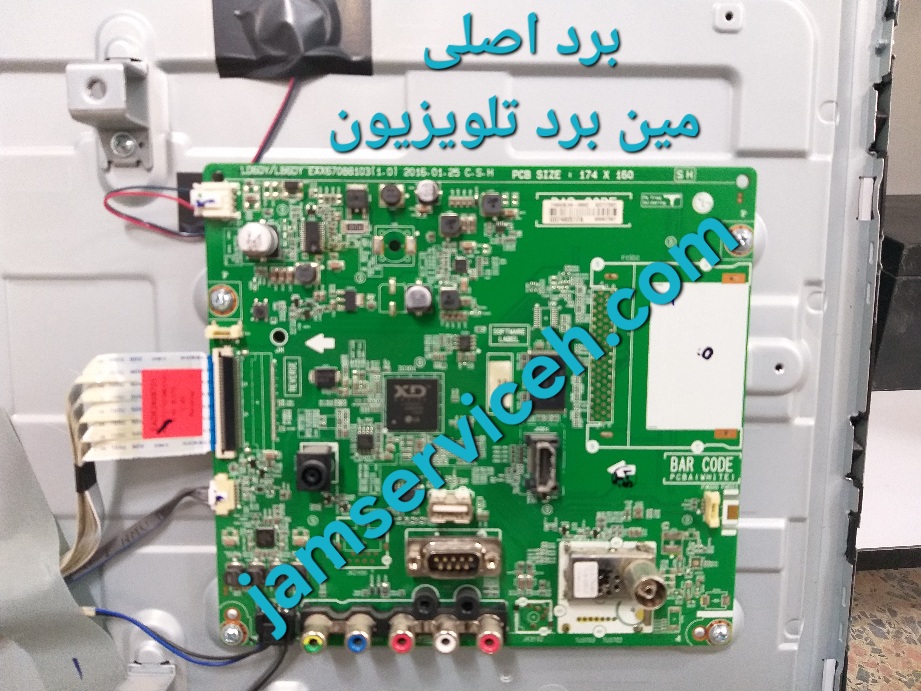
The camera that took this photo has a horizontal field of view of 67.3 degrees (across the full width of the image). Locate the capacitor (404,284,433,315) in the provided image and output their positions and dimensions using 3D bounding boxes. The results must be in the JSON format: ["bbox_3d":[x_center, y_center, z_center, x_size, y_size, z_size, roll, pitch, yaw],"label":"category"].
[{"bbox_3d":[-0.013,-0.015,0.218,0.008,0.008,0.008,0,7,0],"label":"capacitor"}]

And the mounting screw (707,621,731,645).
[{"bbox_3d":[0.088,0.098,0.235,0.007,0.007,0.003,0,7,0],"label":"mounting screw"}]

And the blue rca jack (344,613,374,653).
[{"bbox_3d":[-0.033,0.094,0.225,0.009,0.009,0.010,0,7,0],"label":"blue rca jack"}]

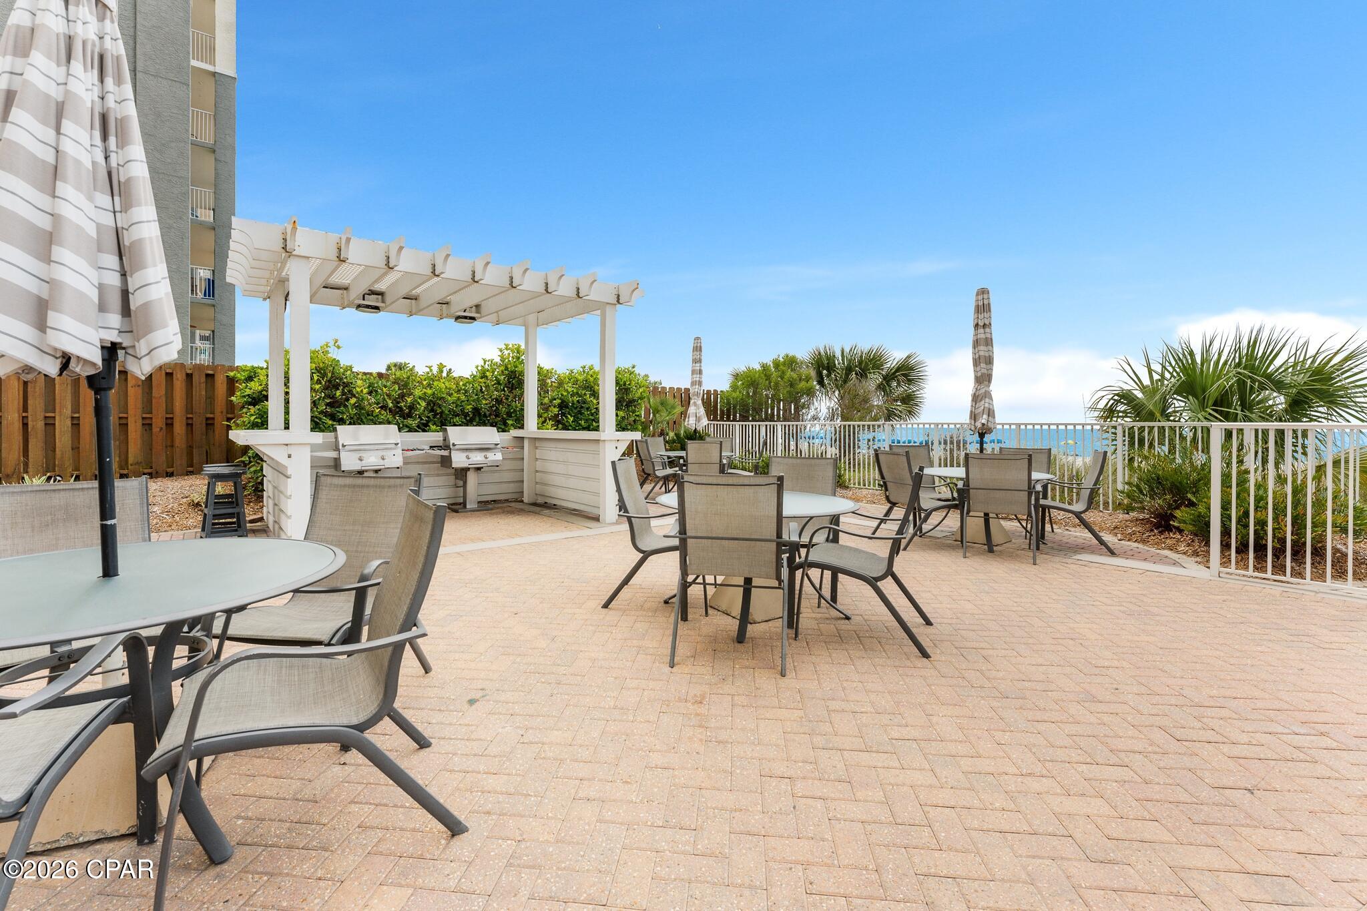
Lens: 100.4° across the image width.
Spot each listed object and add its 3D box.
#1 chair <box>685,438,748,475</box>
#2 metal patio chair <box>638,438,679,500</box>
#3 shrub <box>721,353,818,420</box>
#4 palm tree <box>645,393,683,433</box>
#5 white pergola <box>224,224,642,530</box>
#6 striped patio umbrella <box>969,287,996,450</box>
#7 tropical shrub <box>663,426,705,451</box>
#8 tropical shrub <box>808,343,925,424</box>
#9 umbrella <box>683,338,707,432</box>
[{"bbox_3d":[0.340,0.290,8.750,0.640,0.970,0.740,0,2,-2],"label":"chair"},{"bbox_3d":[-0.440,0.250,9.600,0.740,0.970,0.640,-1,2,-21],"label":"metal patio chair"},{"bbox_3d":[2.100,-1.220,14.200,2.250,2.550,2.050,0,2,0],"label":"shrub"},{"bbox_3d":[-0.450,-0.480,12.400,0.900,1.650,0.900,0,2,0],"label":"palm tree"},{"bbox_3d":[-2.960,-0.650,7.180,4.250,3.050,2.850,-2,3,-39],"label":"white pergola"},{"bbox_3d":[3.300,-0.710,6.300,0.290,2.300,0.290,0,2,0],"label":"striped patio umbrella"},{"bbox_3d":[0.040,-0.100,12.600,1.000,1.000,0.900,0,2,0],"label":"tropical shrub"},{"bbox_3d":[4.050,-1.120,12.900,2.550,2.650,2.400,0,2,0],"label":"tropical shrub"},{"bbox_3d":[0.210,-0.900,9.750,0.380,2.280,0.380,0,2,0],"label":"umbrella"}]

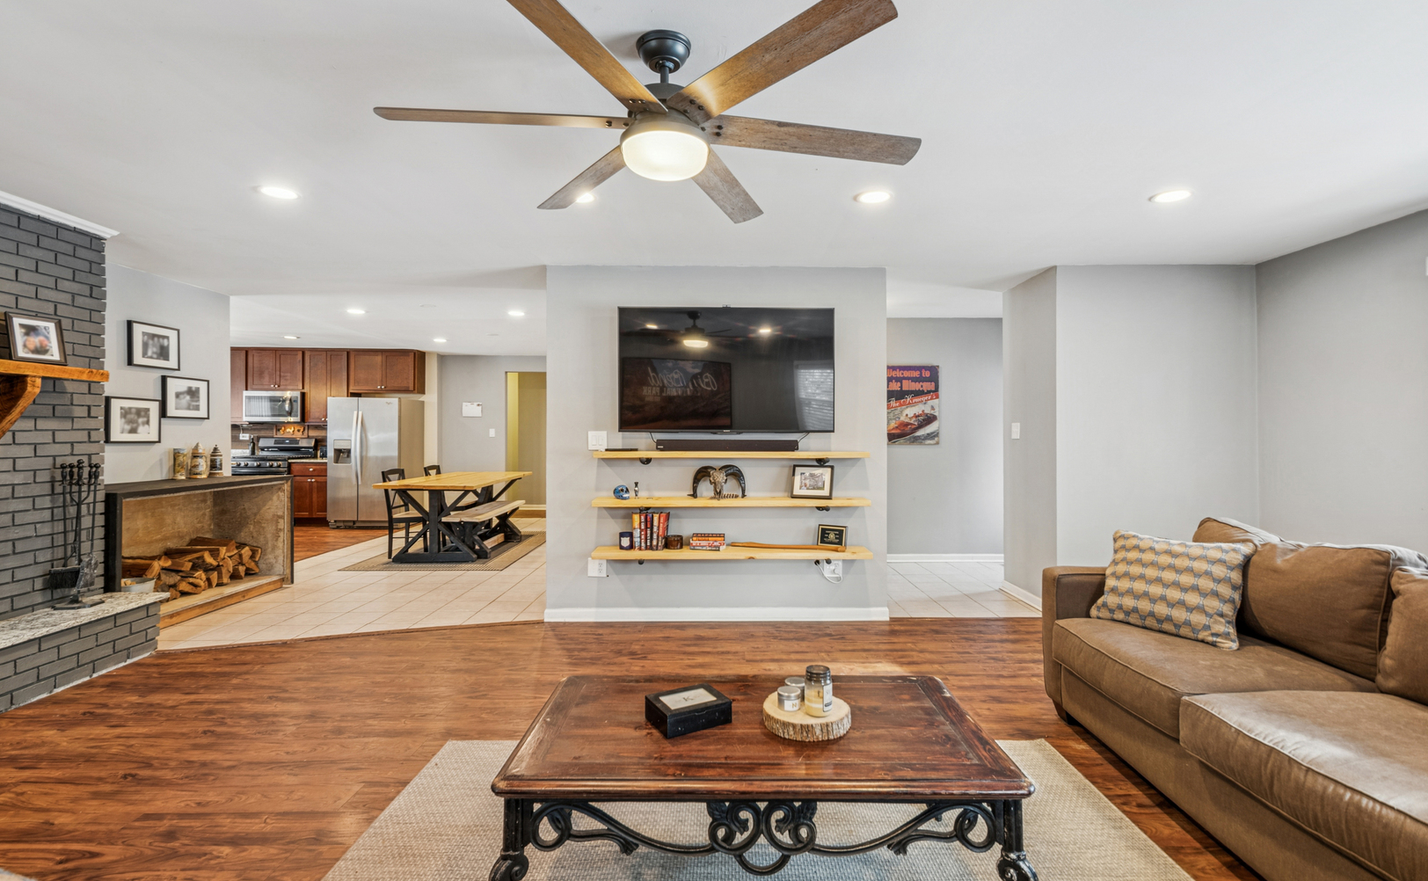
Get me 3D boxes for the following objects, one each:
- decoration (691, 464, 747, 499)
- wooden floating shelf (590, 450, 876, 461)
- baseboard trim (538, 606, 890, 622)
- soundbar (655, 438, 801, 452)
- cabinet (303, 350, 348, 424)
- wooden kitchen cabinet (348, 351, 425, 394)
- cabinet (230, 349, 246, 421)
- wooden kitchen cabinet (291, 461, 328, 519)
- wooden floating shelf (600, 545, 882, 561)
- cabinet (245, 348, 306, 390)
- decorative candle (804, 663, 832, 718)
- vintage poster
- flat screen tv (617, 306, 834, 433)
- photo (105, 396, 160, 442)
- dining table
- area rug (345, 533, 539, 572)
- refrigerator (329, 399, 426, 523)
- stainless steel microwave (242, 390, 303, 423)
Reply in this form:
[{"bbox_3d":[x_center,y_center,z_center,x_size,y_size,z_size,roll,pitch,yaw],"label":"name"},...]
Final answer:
[{"bbox_3d":[0.033,0.270,3.850,0.361,0.228,0.130,0,0,0],"label":"decoration"},{"bbox_3d":[0.114,0.092,3.847,1.737,0.041,0.235,0,0,0],"label":"wooden floating shelf"},{"bbox_3d":[0.022,1.162,3.960,2.303,0.090,0.016,0,0,0],"label":"baseboard trim"},{"bbox_3d":[0.089,0.036,3.835,0.907,0.073,0.085,0,0,0],"label":"soundbar"},{"bbox_3d":[-5.468,-0.770,8.543,0.604,1.050,0.330,0,0,-3],"label":"cabinet"},{"bbox_3d":[-4.698,-0.978,8.588,0.937,0.632,0.330,0,0,-3],"label":"wooden kitchen cabinet"},{"bbox_3d":[-6.725,-0.770,8.466,0.360,1.048,0.330,0,0,-3],"label":"cabinet"},{"bbox_3d":[-5.513,0.729,8.416,0.564,0.869,0.600,0,0,-3],"label":"wooden kitchen cabinet"},{"bbox_3d":[0.125,0.748,3.966,1.828,0.044,0.220,0,0,-1],"label":"wooden floating shelf"},{"bbox_3d":[-6.156,-0.998,8.499,0.777,0.595,0.330,0,0,-3],"label":"cabinet"},{"bbox_3d":[0.271,0.648,1.540,0.072,0.110,0.072,0,0,0],"label":"decorative candle"},{"bbox_3d":[1.980,-0.351,5.977,0.570,0.797,0.025,0,0,0],"label":"vintage poster"},{"bbox_3d":[0.080,-0.459,3.885,1.406,0.811,0.060,0,0,0],"label":"flat screen tv"},{"bbox_3d":[-3.915,-0.131,4.015,0.035,0.302,0.345,0,0,3],"label":"photo"},{"bbox_3d":[-2.820,0.818,6.800,0.972,0.775,2.290,0,0,-2],"label":"dining table"},{"bbox_3d":[-2.740,1.200,6.630,1.526,0.010,2.270,0,0,0],"label":"area rug"},{"bbox_3d":[-4.710,0.296,8.332,0.920,1.745,0.830,0,0,-3],"label":"refrigerator"},{"bbox_3d":[-6.146,-0.466,8.463,0.768,0.434,0.410,0,0,-3],"label":"stainless steel microwave"}]

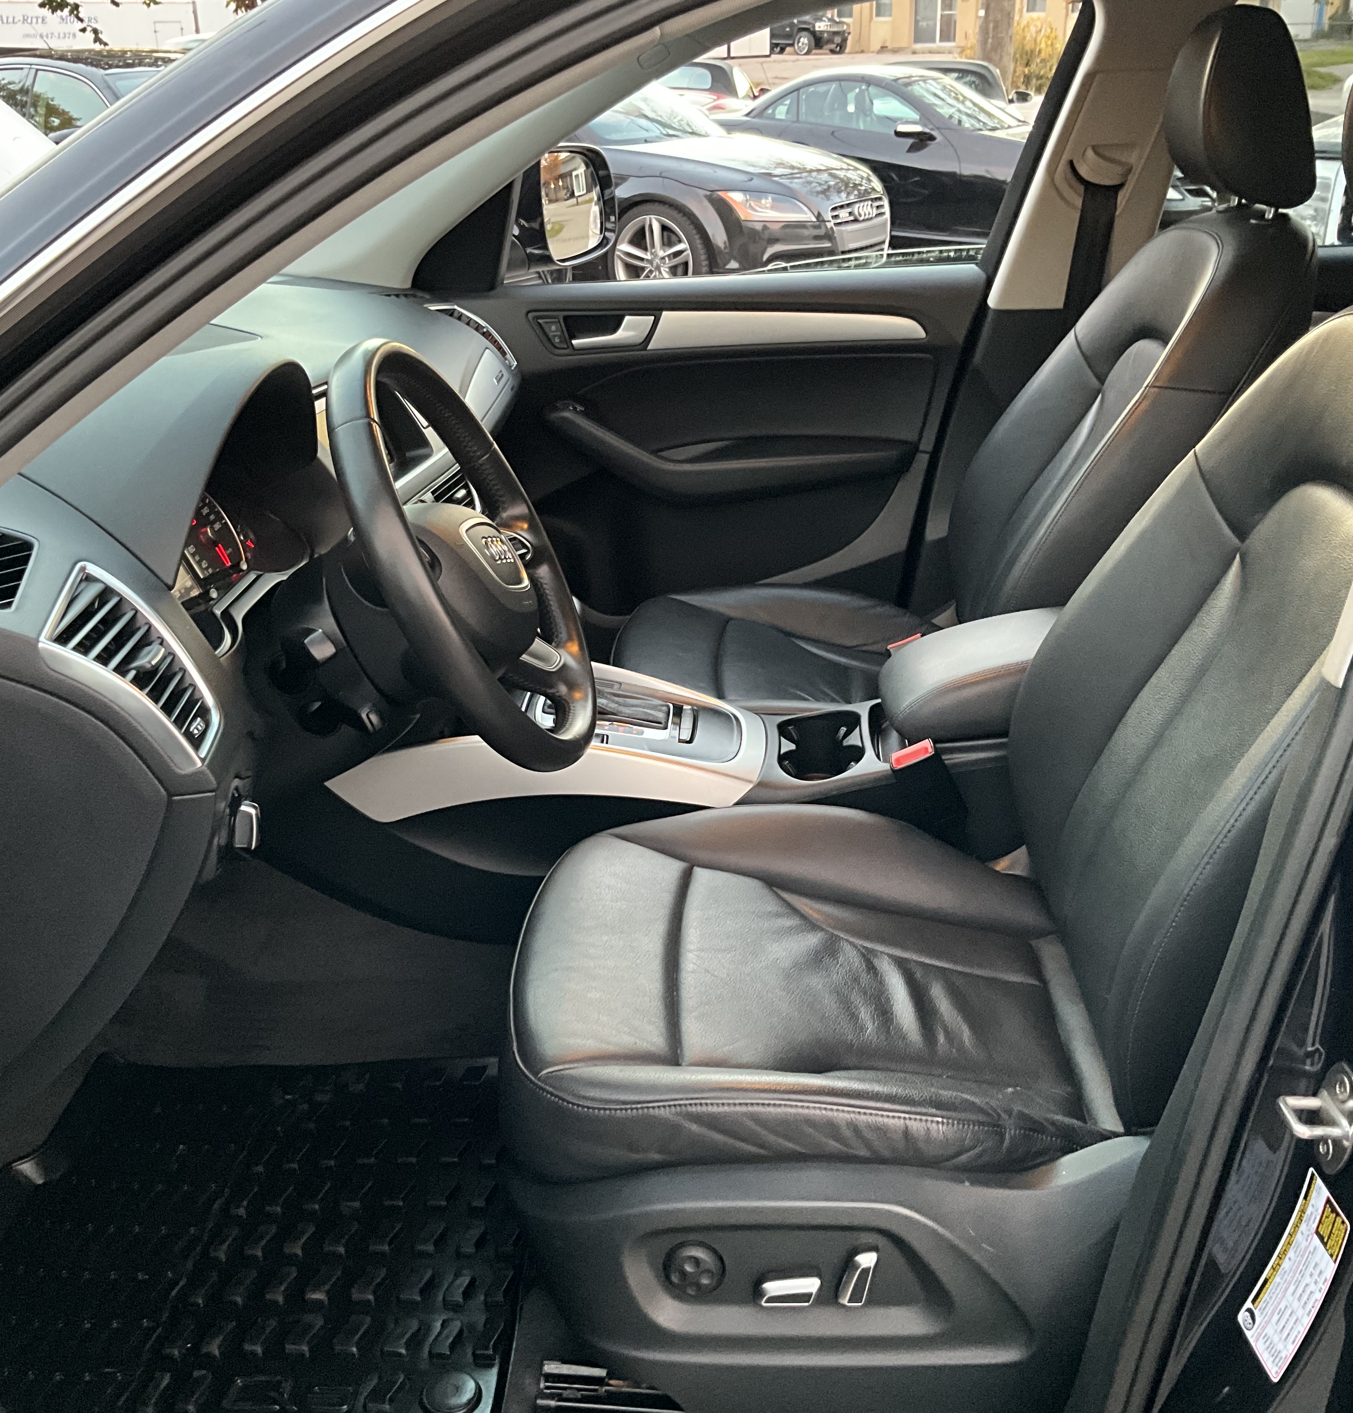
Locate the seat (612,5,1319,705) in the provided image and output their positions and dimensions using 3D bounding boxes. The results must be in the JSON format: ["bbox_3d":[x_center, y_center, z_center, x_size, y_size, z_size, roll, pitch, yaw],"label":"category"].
[{"bbox_3d":[0.315,-0.313,1.939,0.830,1.000,0.540,1,22,3],"label":"seat"}]

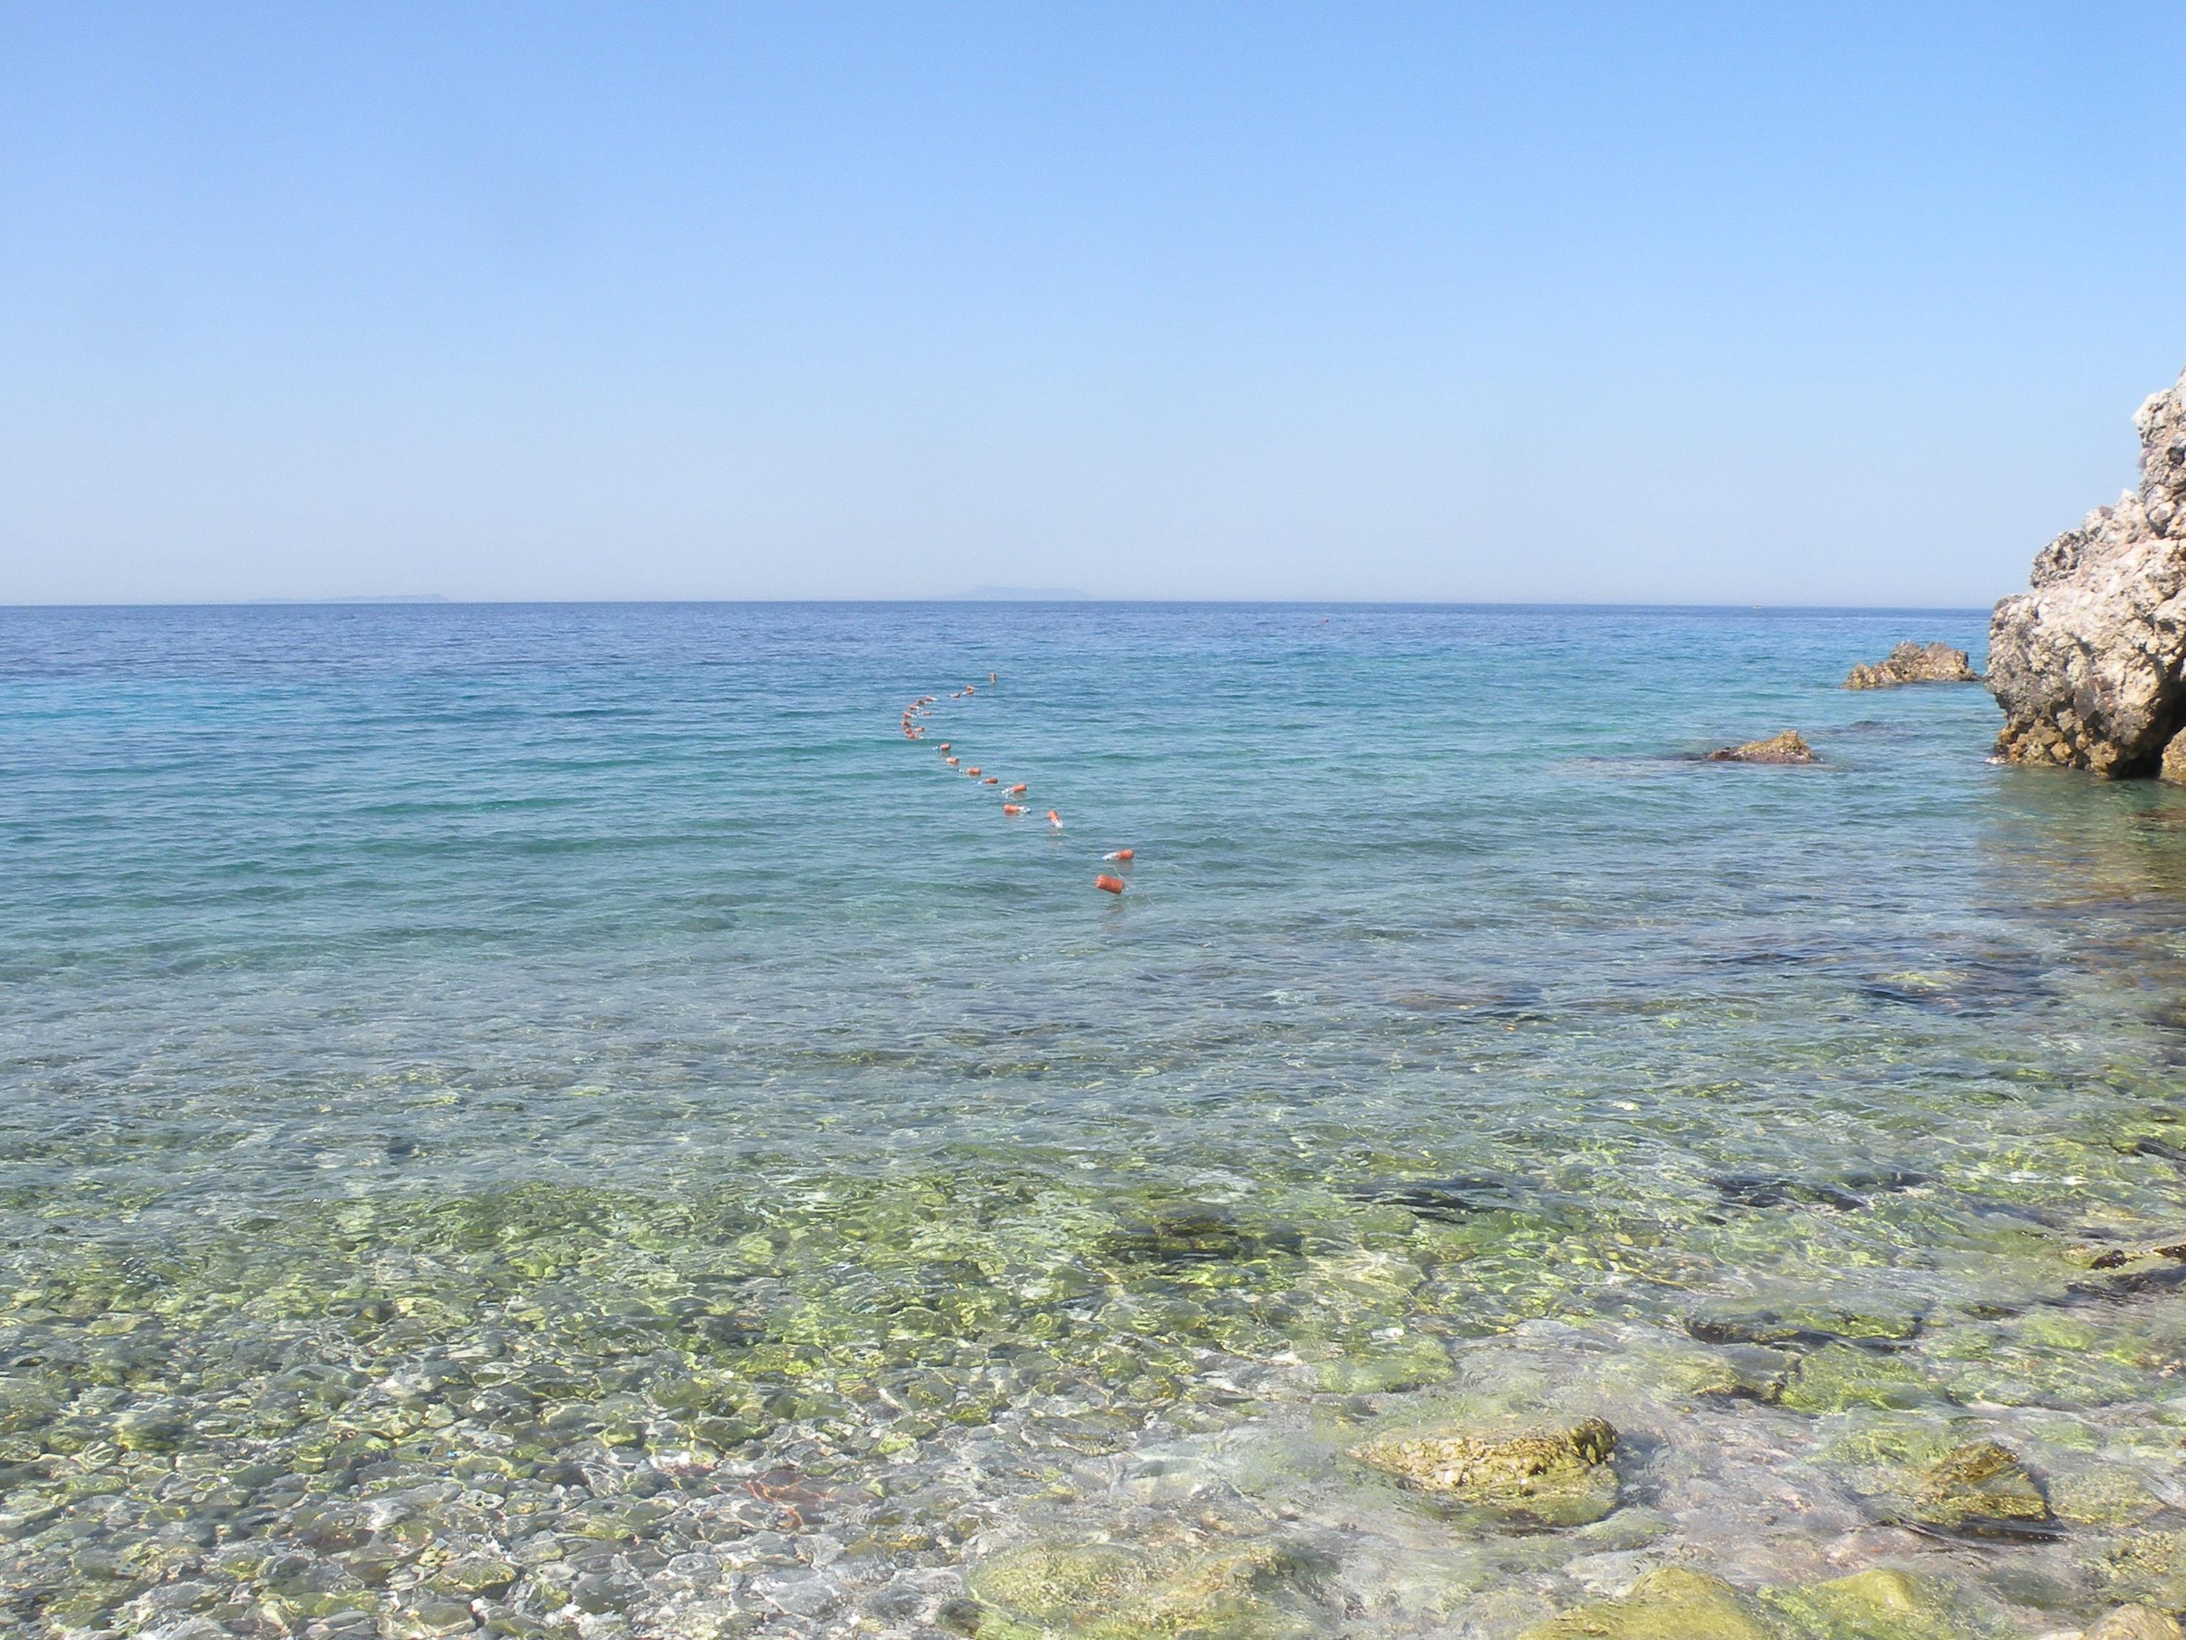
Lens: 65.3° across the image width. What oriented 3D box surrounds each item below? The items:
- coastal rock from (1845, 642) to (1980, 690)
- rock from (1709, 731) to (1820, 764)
[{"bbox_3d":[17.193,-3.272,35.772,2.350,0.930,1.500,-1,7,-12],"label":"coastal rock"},{"bbox_3d":[7.169,-0.790,18.165,1.020,0.330,0.700,0,7,0],"label":"rock"}]

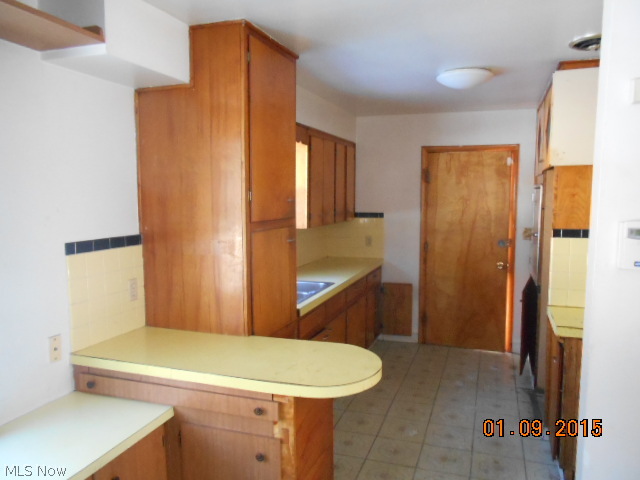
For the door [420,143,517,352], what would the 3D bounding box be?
[{"bbox_3d":[1.507,0.092,4.965,0.944,2.088,0.060,2,6,20],"label":"door"}]

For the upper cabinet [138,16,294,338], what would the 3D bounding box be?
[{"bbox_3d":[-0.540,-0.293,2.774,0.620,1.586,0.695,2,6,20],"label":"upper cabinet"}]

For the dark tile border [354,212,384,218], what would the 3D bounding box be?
[{"bbox_3d":[0.549,-0.267,5.273,0.320,0.049,0.013,2,6,20],"label":"dark tile border"}]

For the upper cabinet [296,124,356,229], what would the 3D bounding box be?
[{"bbox_3d":[-0.008,-0.575,4.639,0.335,0.818,1.500,2,6,20],"label":"upper cabinet"}]

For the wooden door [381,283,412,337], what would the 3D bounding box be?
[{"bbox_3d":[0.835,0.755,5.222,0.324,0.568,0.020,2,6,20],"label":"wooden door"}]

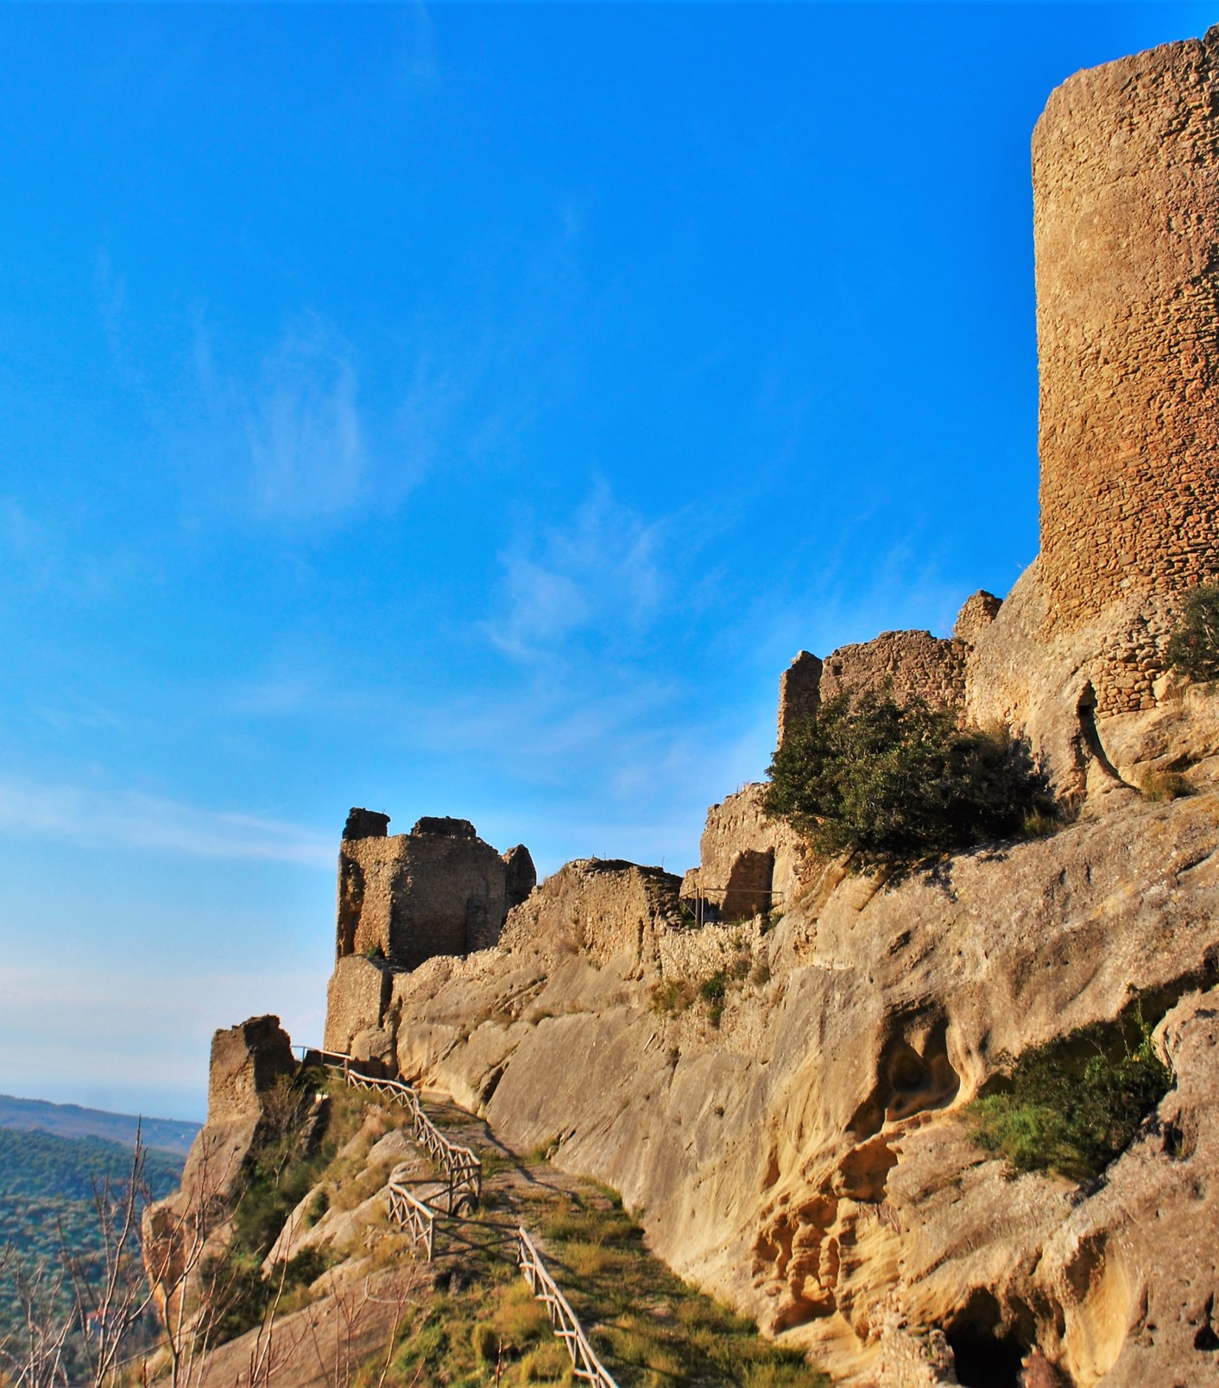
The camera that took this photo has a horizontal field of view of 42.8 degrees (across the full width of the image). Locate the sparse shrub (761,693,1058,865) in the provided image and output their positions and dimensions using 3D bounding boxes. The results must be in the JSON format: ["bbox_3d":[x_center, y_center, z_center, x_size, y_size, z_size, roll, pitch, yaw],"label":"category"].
[{"bbox_3d":[7.045,1.974,36.500,6.500,3.700,4.500,-2,-14,11],"label":"sparse shrub"}]

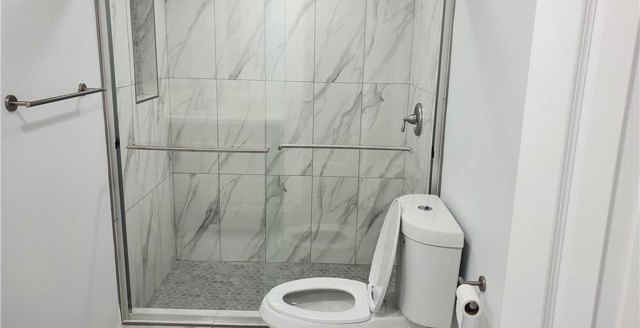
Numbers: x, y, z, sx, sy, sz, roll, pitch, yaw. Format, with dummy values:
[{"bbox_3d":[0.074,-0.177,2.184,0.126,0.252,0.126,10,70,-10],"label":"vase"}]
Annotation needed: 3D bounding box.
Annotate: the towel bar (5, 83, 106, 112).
[{"bbox_3d":[-0.916,-0.242,1.714,0.083,0.053,0.520,1,13,0],"label":"towel bar"}]

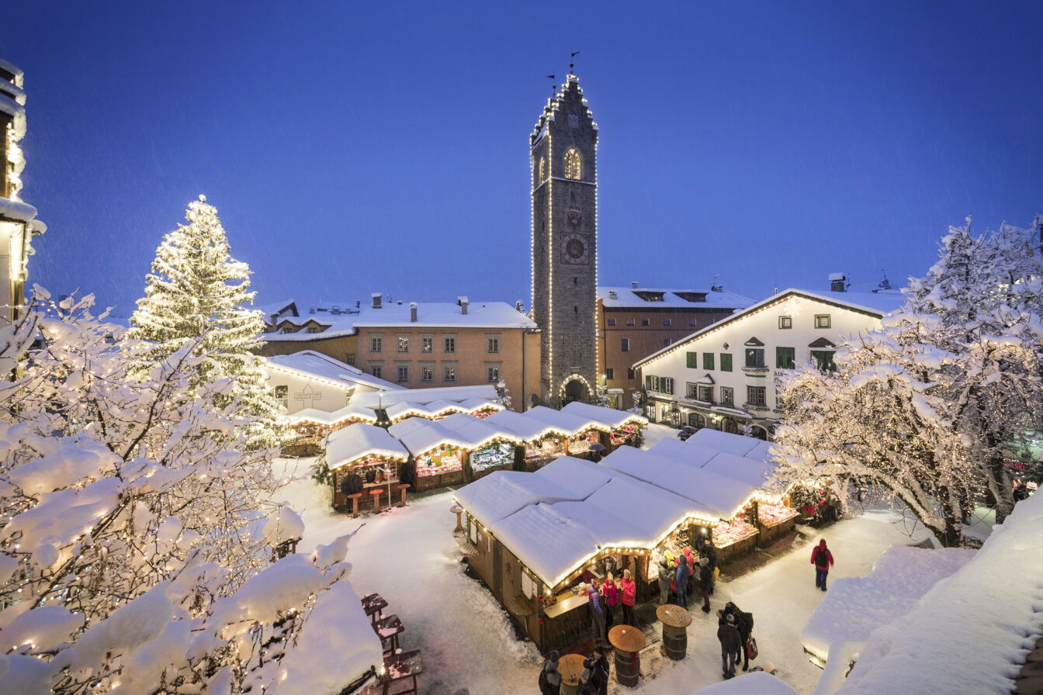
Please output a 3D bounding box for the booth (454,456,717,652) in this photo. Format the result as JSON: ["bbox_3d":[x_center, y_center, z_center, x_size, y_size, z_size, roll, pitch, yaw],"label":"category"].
[{"bbox_3d":[2.118,7.100,16.300,7.750,3.000,7.650,0,0,-31],"label":"booth"}]

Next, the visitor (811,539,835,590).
[{"bbox_3d":[10.342,7.398,13.913,0.500,1.720,0.720,-1,1,-43],"label":"visitor"}]

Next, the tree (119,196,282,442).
[{"bbox_3d":[-23.900,-1.400,30.500,10.800,20.000,10.800,0,0,0],"label":"tree"}]

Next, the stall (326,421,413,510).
[{"bbox_3d":[-9.195,6.615,23.556,3.750,2.950,6.400,-1,1,-28],"label":"stall"}]

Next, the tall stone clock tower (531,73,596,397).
[{"bbox_3d":[5.917,-14.400,58.695,7.100,46.000,6.800,0,0,-20],"label":"tall stone clock tower"}]

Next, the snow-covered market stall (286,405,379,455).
[{"bbox_3d":[-16.867,7.100,35.524,7.200,3.000,4.400,0,0,-29],"label":"snow-covered market stall"}]

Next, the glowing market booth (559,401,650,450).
[{"bbox_3d":[6.429,6.455,32.688,3.510,2.950,6.801,-1,1,-28],"label":"glowing market booth"}]

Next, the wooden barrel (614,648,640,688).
[{"bbox_3d":[2.750,8.130,10.540,0.670,0.940,0.670,0,0,0],"label":"wooden barrel"}]

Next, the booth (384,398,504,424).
[{"bbox_3d":[-7.556,7.075,40.457,11.500,3.050,4.100,0,0,-31],"label":"booth"}]

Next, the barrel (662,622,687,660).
[{"bbox_3d":[4.161,7.849,11.033,0.670,0.930,0.670,1,1,30],"label":"barrel"}]

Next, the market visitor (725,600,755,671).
[{"bbox_3d":[5.759,7.466,10.620,0.620,1.700,0.550,0,1,20],"label":"market visitor"}]

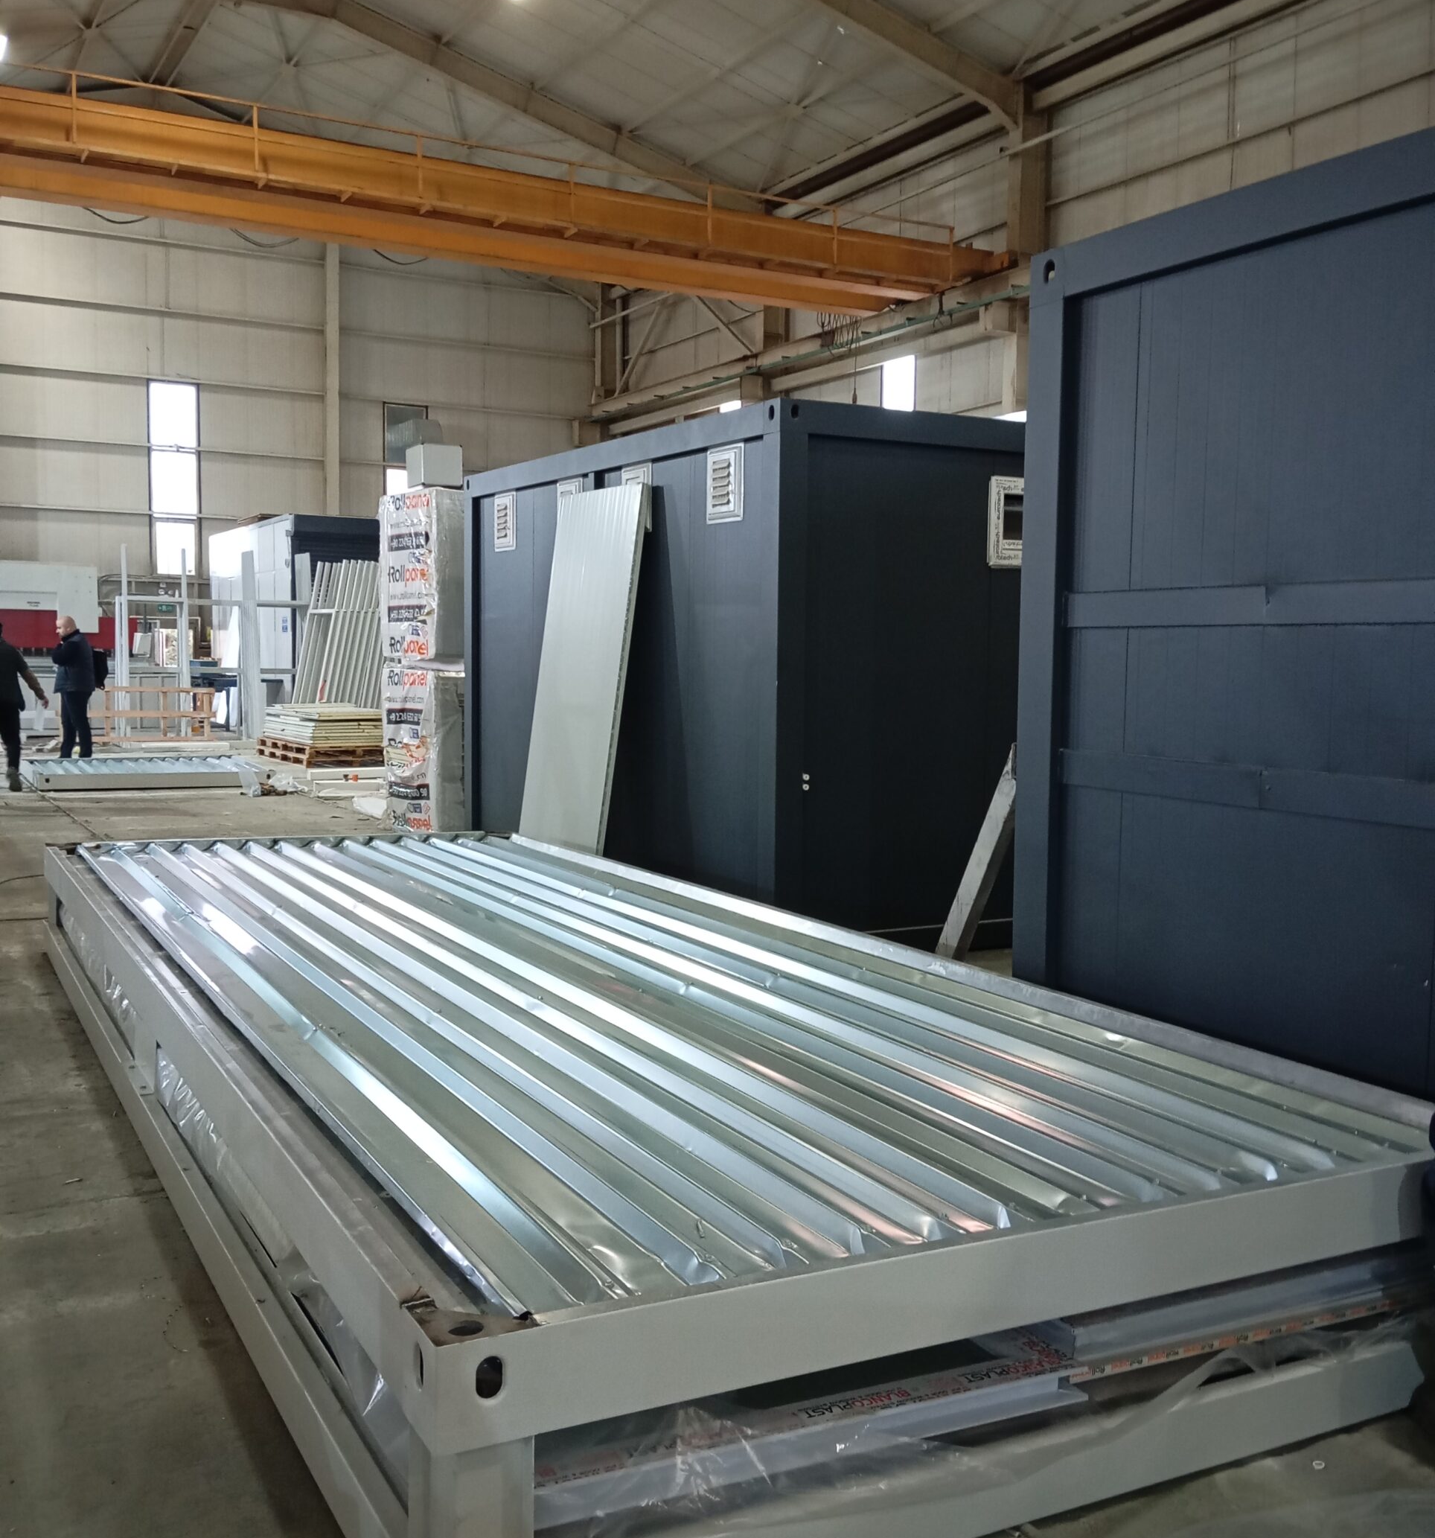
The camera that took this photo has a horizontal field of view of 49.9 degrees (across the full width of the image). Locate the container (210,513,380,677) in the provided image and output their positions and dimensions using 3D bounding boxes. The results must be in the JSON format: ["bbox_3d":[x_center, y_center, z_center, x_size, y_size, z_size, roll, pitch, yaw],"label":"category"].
[{"bbox_3d":[-7.183,-2.837,27.601,2.400,2.800,6.000,-1,5,-30],"label":"container"}]

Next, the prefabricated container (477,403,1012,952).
[{"bbox_3d":[0.318,-0.571,9.840,2.450,2.732,4.321,-1,5,-29],"label":"prefabricated container"}]

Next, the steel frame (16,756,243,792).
[{"bbox_3d":[-6.306,0.039,17.016,2.360,0.177,2.049,-1,5,-28],"label":"steel frame"}]

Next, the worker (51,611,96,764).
[{"bbox_3d":[-7.413,-0.834,17.769,0.450,1.760,0.520,0,4,-18],"label":"worker"}]

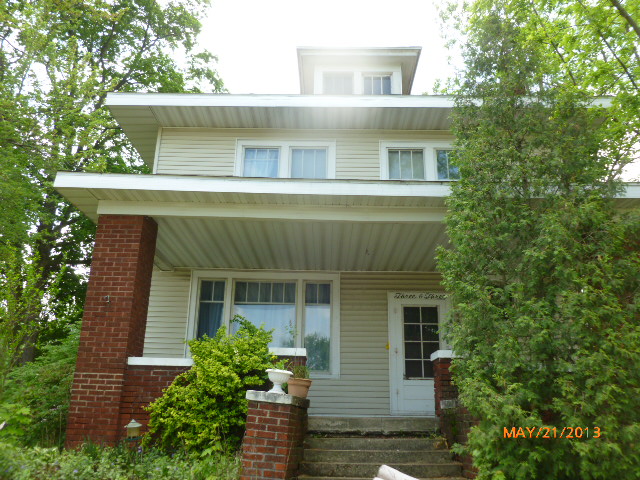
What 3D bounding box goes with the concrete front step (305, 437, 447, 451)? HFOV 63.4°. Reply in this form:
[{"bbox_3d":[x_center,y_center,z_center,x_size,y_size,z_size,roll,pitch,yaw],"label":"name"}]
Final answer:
[{"bbox_3d":[0.654,2.439,6.210,1.670,0.128,0.340,1,-19,1],"label":"concrete front step"}]

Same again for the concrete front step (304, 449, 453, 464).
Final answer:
[{"bbox_3d":[0.651,2.447,5.858,1.680,0.127,0.340,1,-19,1],"label":"concrete front step"}]

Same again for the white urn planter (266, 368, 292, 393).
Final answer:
[{"bbox_3d":[-0.415,1.423,5.164,0.280,0.225,0.280,6,-16,1],"label":"white urn planter"}]

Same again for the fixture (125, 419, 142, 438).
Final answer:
[{"bbox_3d":[-2.036,2.071,5.646,0.200,0.235,0.200,1,-19,1],"label":"fixture"}]

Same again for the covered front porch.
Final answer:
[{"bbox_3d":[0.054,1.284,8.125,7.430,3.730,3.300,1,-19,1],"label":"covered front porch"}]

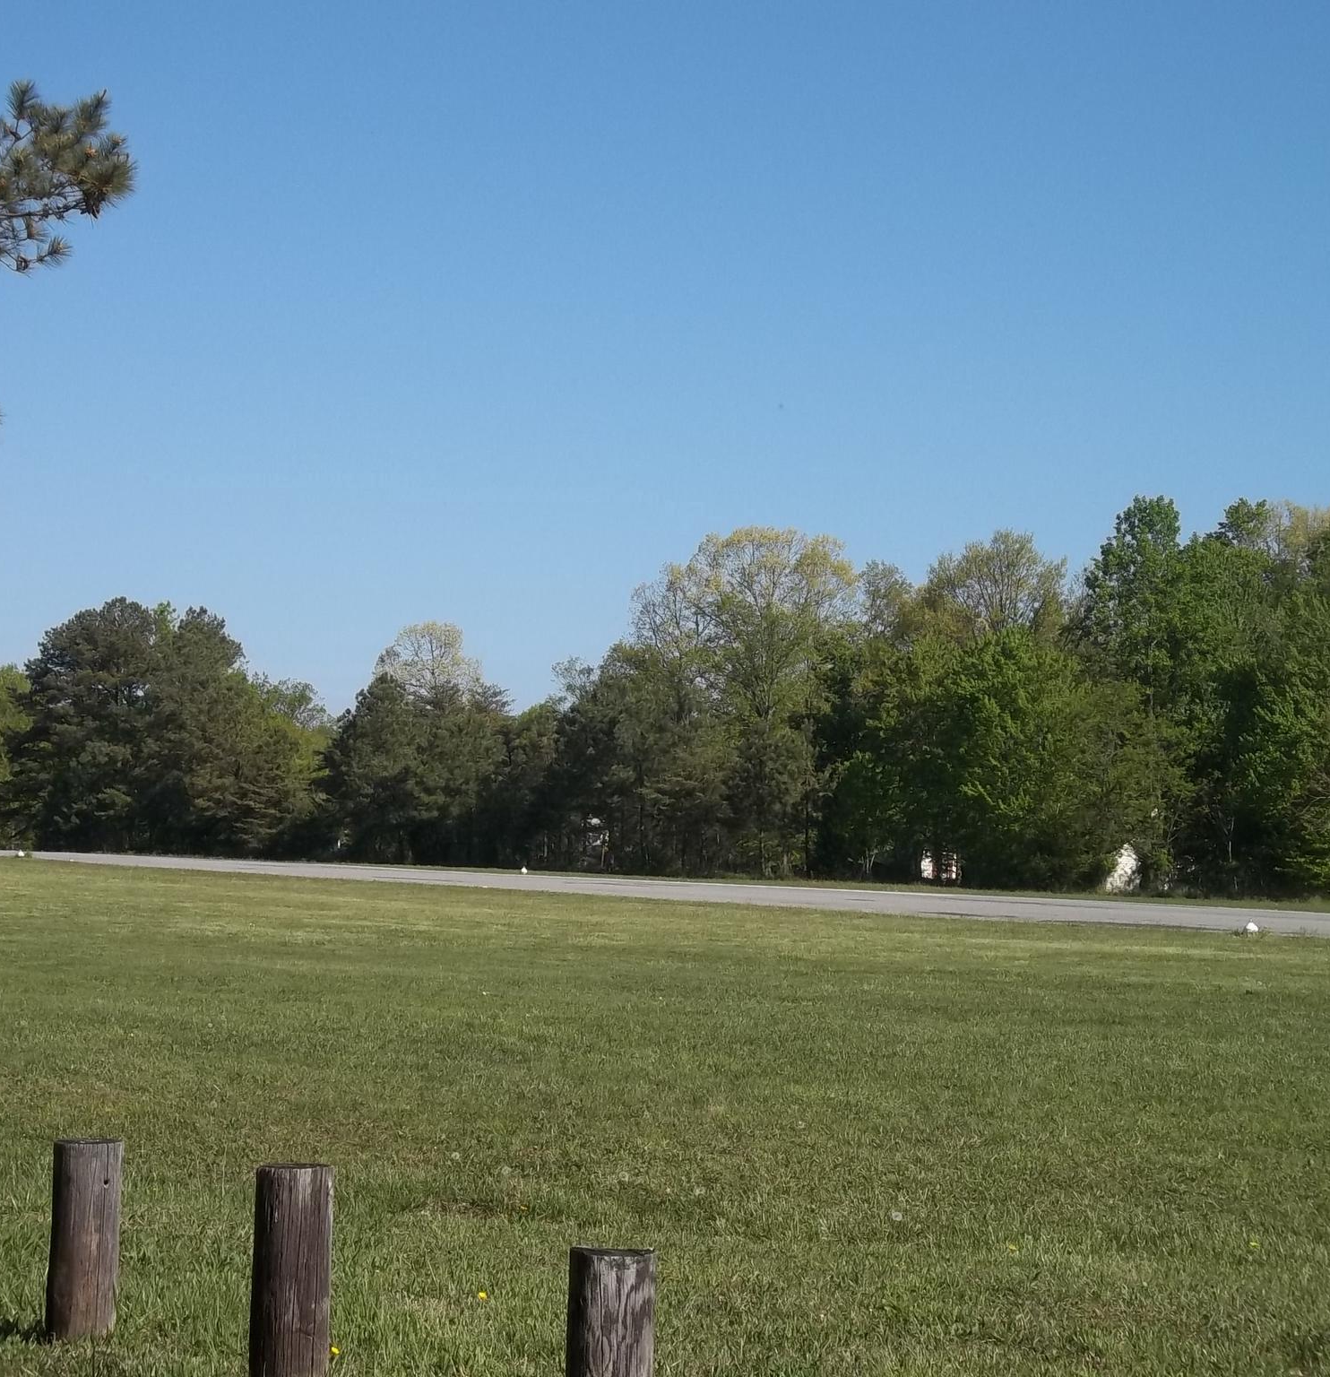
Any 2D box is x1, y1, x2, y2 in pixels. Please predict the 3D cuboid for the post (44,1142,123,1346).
[{"bbox_3d":[-1.736,1.652,10.000,0.206,0.583,0.206,2,-3,-9],"label":"post"}]

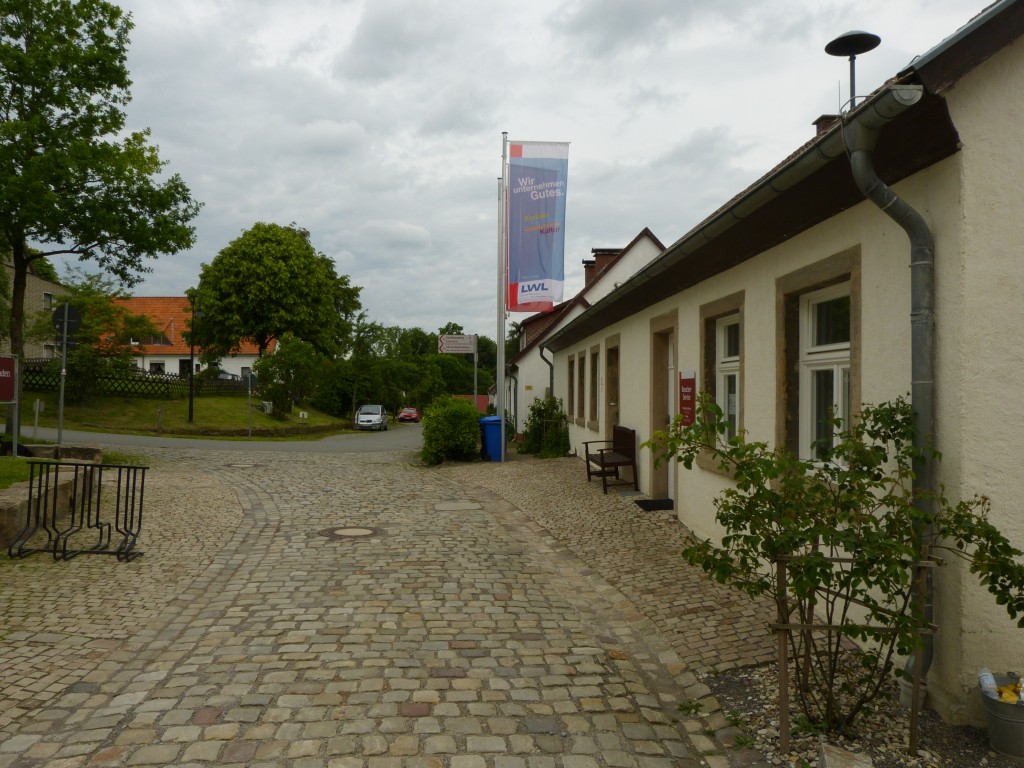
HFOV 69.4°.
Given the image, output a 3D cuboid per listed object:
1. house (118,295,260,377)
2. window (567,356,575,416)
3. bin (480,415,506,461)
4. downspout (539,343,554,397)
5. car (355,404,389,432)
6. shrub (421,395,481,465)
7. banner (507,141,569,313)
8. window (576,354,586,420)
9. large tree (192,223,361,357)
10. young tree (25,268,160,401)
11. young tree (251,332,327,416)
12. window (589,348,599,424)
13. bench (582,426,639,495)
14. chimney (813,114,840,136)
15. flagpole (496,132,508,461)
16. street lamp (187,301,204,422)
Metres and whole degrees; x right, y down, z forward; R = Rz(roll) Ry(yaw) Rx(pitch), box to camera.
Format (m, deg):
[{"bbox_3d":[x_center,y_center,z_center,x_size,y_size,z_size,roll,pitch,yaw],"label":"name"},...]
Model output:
[{"bbox_3d":[-26.282,-3.663,63.000,15.000,7.500,9.000,0,-1,0],"label":"house"},{"bbox_3d":[1.604,0.080,19.100,0.200,1.520,1.250,0,0,-2],"label":"window"},{"bbox_3d":[-0.374,1.186,15.800,0.600,0.970,0.520,0,-1,7],"label":"bin"},{"bbox_3d":[0.961,0.261,20.300,0.420,2.650,0.120,0,-1,-4],"label":"downspout"},{"bbox_3d":[-9.422,2.208,50.152,1.780,1.660,4.300,0,0,-3],"label":"car"},{"bbox_3d":[-1.477,1.089,17.900,1.400,1.600,1.350,0,0,-2],"label":"shrub"},{"bbox_3d":[0.557,-3.343,15.550,1.270,3.500,0.140,0,-1,-3],"label":"banner"},{"bbox_3d":[1.684,0.083,17.080,0.200,1.460,1.250,0,0,-2],"label":"window"},{"bbox_3d":[-14.525,-4.821,46.000,10.000,10.400,9.600,0,-1,0],"label":"large tree"},{"bbox_3d":[-15.846,-1.874,28.000,4.600,4.850,4.300,0,0,-30],"label":"young tree"},{"bbox_3d":[-10.012,-0.427,33.200,3.300,3.700,3.200,0,0,-17],"label":"young tree"},{"bbox_3d":[1.644,0.087,14.154,0.200,1.520,0.980,0,-1,-4],"label":"window"},{"bbox_3d":[1.512,1.115,11.350,0.620,0.900,1.500,0,0,-2],"label":"bench"},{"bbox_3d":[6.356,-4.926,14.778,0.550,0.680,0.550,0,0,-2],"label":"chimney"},{"bbox_3d":[-0.170,-1.813,15.500,0.120,6.900,0.120,0,-1,-4],"label":"flagpole"},{"bbox_3d":[-12.074,-0.823,28.300,0.620,4.600,0.420,0,-1,0],"label":"street lamp"}]

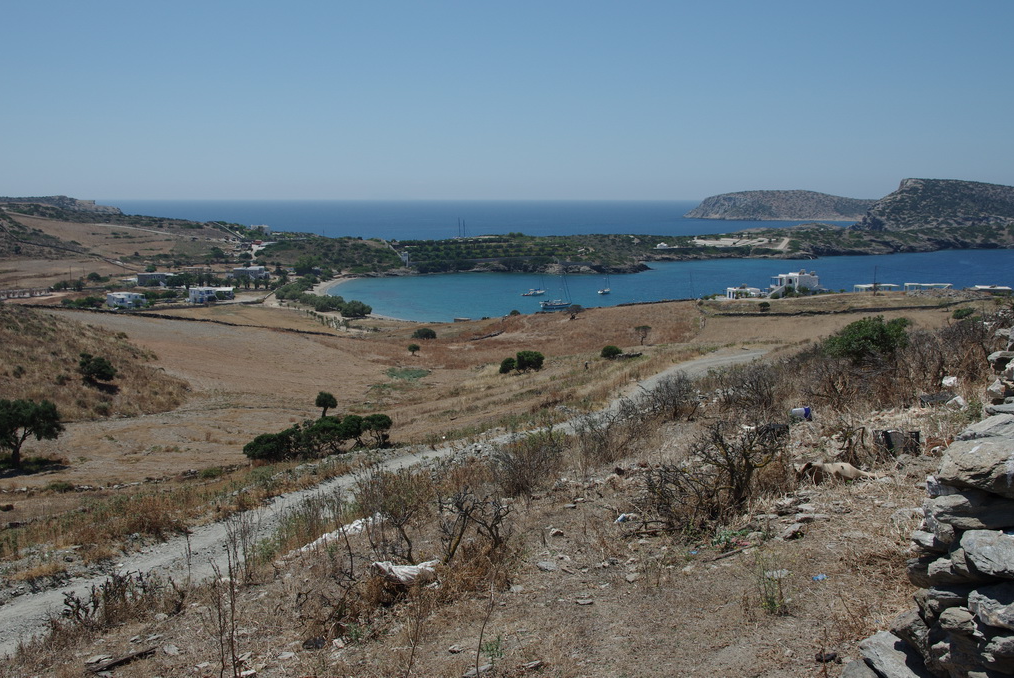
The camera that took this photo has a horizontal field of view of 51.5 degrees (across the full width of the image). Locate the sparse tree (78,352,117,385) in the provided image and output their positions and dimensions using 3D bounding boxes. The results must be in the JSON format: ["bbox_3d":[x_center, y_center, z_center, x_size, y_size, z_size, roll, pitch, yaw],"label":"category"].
[{"bbox_3d":[-50.210,3.570,128.490,4.200,3.800,3.900,-3,8,-21],"label":"sparse tree"}]

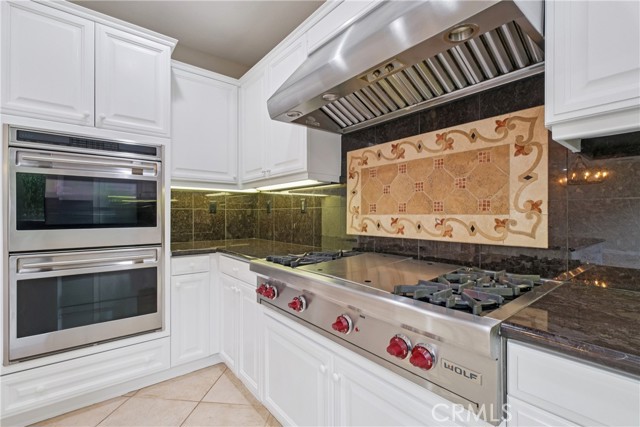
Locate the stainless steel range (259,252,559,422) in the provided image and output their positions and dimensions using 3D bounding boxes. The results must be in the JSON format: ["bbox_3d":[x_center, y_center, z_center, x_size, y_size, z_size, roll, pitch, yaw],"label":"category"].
[{"bbox_3d":[0.241,0.346,1.283,0.630,0.243,1.220,0,0,-39],"label":"stainless steel range"}]

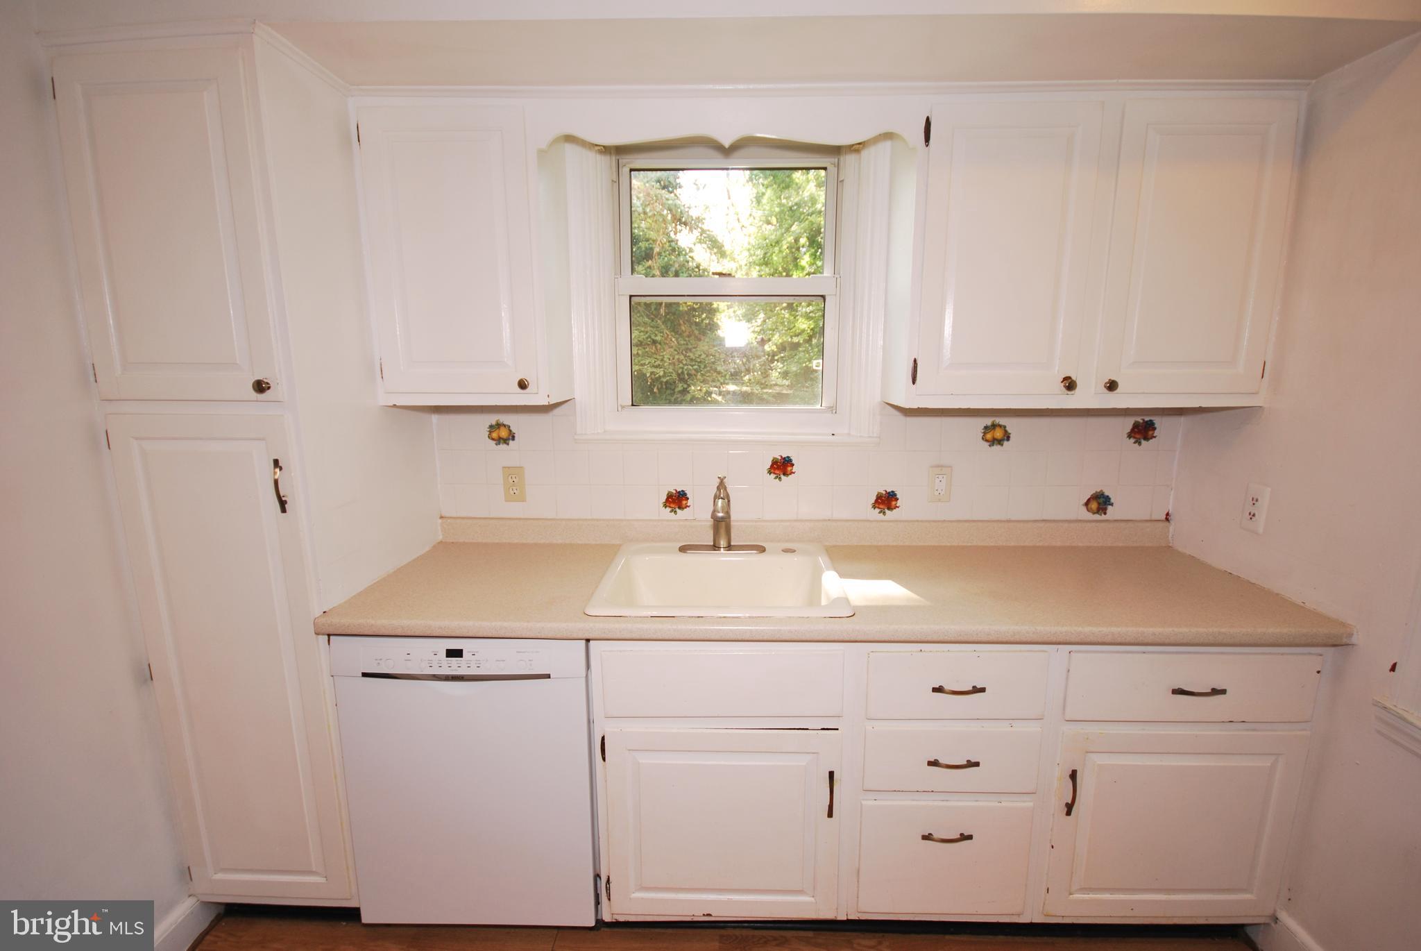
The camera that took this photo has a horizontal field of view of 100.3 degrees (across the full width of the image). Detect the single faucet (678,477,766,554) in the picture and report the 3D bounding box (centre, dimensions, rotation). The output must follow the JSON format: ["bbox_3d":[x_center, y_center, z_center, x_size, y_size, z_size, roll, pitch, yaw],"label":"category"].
[{"bbox_3d":[0.035,0.127,1.738,0.260,0.233,0.210,0,10,1],"label":"single faucet"}]

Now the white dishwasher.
[{"bbox_3d":[-0.576,0.711,1.729,0.595,0.796,0.602,0,10,1],"label":"white dishwasher"}]

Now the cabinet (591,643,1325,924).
[{"bbox_3d":[0.573,0.711,1.713,1.684,0.788,0.605,0,10,1],"label":"cabinet"}]

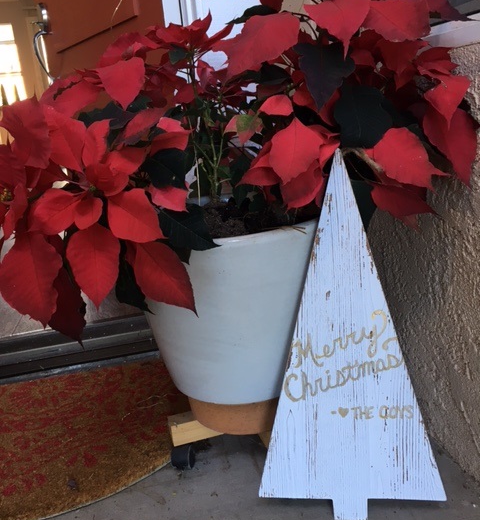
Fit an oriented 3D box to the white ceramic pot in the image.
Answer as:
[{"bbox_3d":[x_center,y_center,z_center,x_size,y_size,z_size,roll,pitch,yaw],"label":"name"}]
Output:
[{"bbox_3d":[-0.008,0.073,0.891,0.364,0.306,0.364,-6,15,1],"label":"white ceramic pot"}]

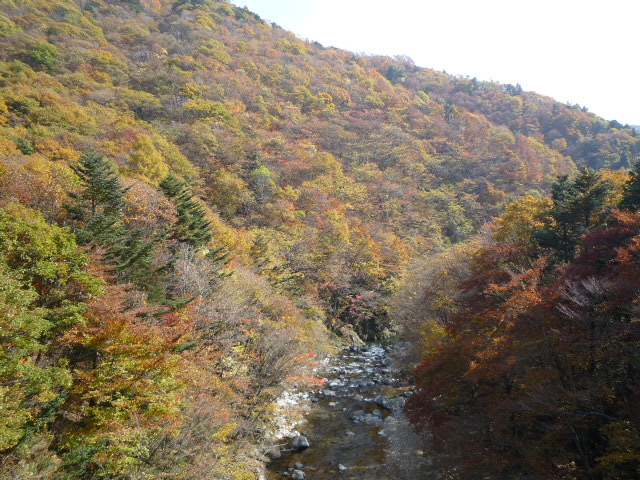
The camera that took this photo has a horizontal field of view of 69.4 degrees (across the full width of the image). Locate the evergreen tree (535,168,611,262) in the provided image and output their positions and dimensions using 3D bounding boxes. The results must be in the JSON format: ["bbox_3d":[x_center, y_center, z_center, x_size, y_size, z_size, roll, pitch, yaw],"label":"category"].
[{"bbox_3d":[32.778,-2.661,60.000,9.600,13.500,9.200,0,3,0],"label":"evergreen tree"}]

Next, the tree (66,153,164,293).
[{"bbox_3d":[-24.573,-1.725,55.000,11.000,17.500,10.500,0,3,0],"label":"tree"}]

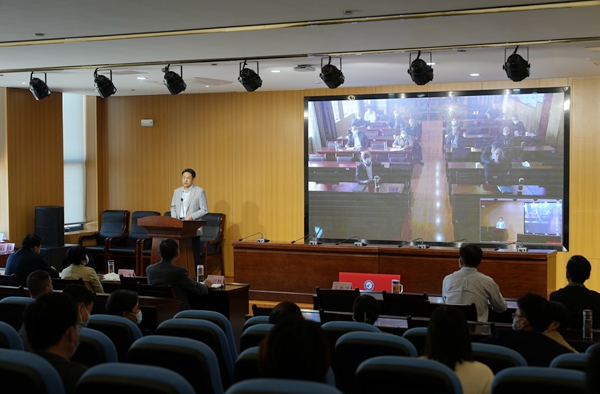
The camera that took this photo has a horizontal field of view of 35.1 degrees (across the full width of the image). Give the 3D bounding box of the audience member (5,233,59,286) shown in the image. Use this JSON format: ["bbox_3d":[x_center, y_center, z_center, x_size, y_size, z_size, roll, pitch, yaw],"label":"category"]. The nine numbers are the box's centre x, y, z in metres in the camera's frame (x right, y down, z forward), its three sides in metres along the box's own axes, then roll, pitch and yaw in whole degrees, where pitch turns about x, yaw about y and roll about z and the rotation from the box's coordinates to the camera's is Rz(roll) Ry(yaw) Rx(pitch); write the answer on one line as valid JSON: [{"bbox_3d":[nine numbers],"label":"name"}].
[{"bbox_3d":[-2.640,1.002,9.620,0.580,1.281,0.800,1,2,27],"label":"audience member"}]

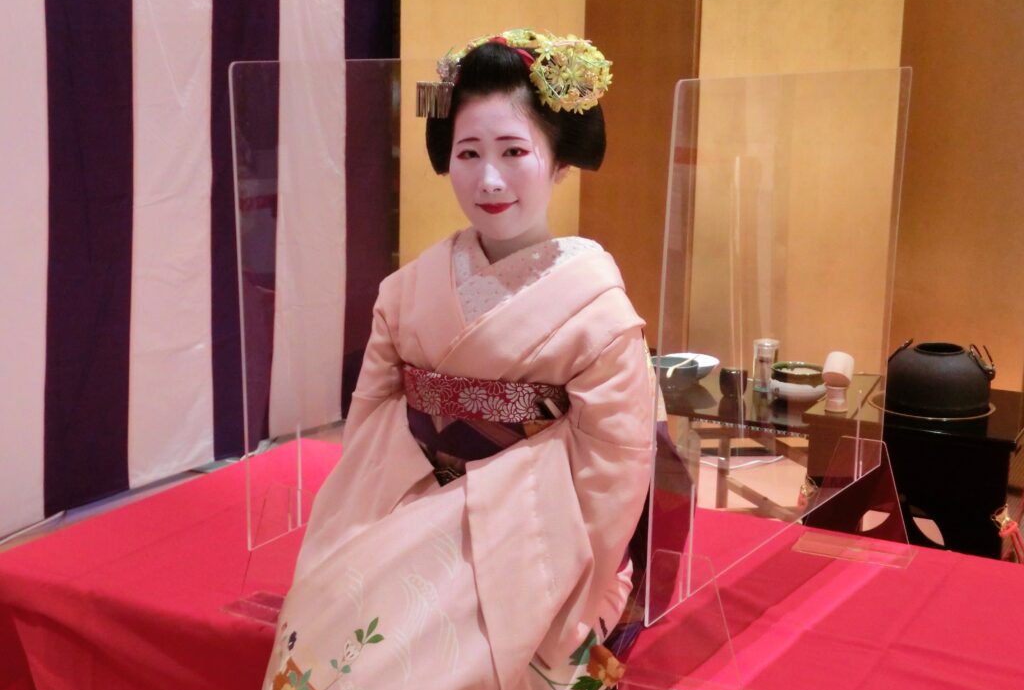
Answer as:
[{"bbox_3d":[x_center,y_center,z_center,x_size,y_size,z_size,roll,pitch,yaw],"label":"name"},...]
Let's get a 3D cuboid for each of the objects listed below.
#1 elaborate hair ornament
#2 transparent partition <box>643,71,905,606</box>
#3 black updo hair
[{"bbox_3d":[0.002,-0.379,1.940,0.255,0.125,0.170,4,13,16],"label":"elaborate hair ornament"},{"bbox_3d":[0.424,-0.049,2.059,0.030,0.695,0.843,10,16,33],"label":"transparent partition"},{"bbox_3d":[0.005,-0.332,1.950,0.250,0.195,0.250,4,13,16],"label":"black updo hair"}]

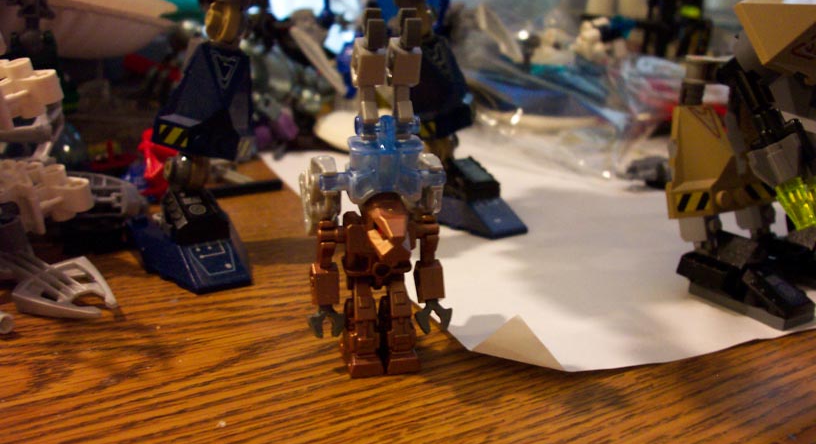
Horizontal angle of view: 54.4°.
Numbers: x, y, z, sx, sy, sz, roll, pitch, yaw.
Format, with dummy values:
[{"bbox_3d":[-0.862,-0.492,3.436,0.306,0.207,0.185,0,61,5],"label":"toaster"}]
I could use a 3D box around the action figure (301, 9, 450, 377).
[{"bbox_3d":[-0.008,-0.007,0.192,0.034,0.086,0.028,-3,17,-10],"label":"action figure"}]

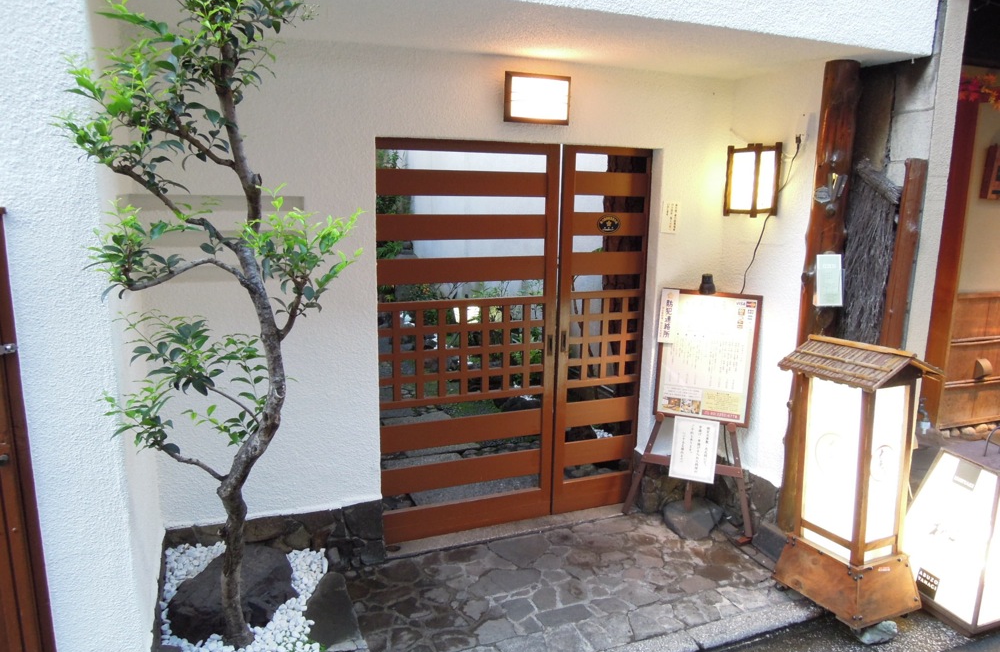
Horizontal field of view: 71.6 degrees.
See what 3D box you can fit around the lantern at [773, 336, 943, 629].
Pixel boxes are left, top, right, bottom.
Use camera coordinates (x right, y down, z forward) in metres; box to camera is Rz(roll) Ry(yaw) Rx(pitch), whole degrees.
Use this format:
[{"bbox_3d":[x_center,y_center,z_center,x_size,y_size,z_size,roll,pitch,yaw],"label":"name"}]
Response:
[{"bbox_3d":[1.348,0.579,2.664,0.350,1.035,0.445,-6,10,-23],"label":"lantern"}]

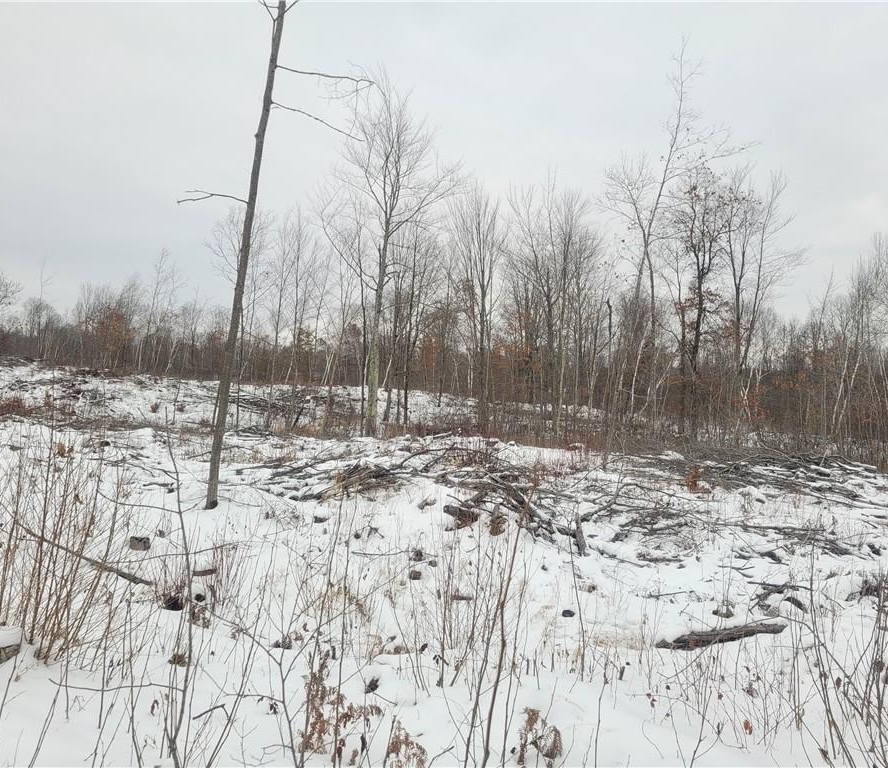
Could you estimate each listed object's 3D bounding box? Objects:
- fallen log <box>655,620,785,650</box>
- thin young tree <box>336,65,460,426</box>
[{"bbox_3d":[1.816,1.658,5.050,0.890,0.130,0.150,-1,2,-17],"label":"fallen log"},{"bbox_3d":[-1.482,-4.041,24.000,4.000,11.300,3.800,0,2,0],"label":"thin young tree"}]

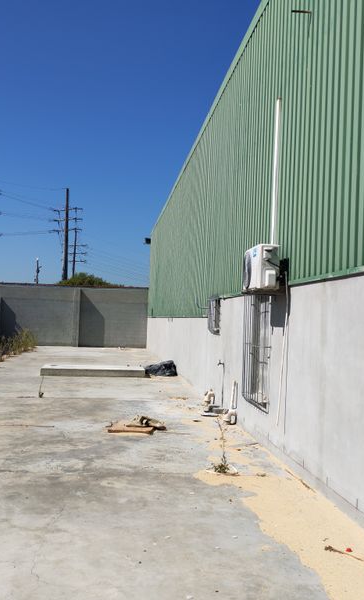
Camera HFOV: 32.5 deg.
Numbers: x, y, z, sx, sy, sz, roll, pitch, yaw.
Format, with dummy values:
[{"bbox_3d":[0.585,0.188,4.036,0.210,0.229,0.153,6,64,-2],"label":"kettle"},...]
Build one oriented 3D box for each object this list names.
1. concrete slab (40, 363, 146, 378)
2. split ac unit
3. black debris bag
[{"bbox_3d":[-2.486,2.010,17.654,2.820,0.213,1.430,2,-2,-7],"label":"concrete slab"},{"bbox_3d":[0.979,-0.374,7.637,0.250,0.510,0.800,2,-2,-7],"label":"split ac unit"},{"bbox_3d":[-0.639,1.977,18.296,0.950,0.430,0.750,2,-2,-7],"label":"black debris bag"}]

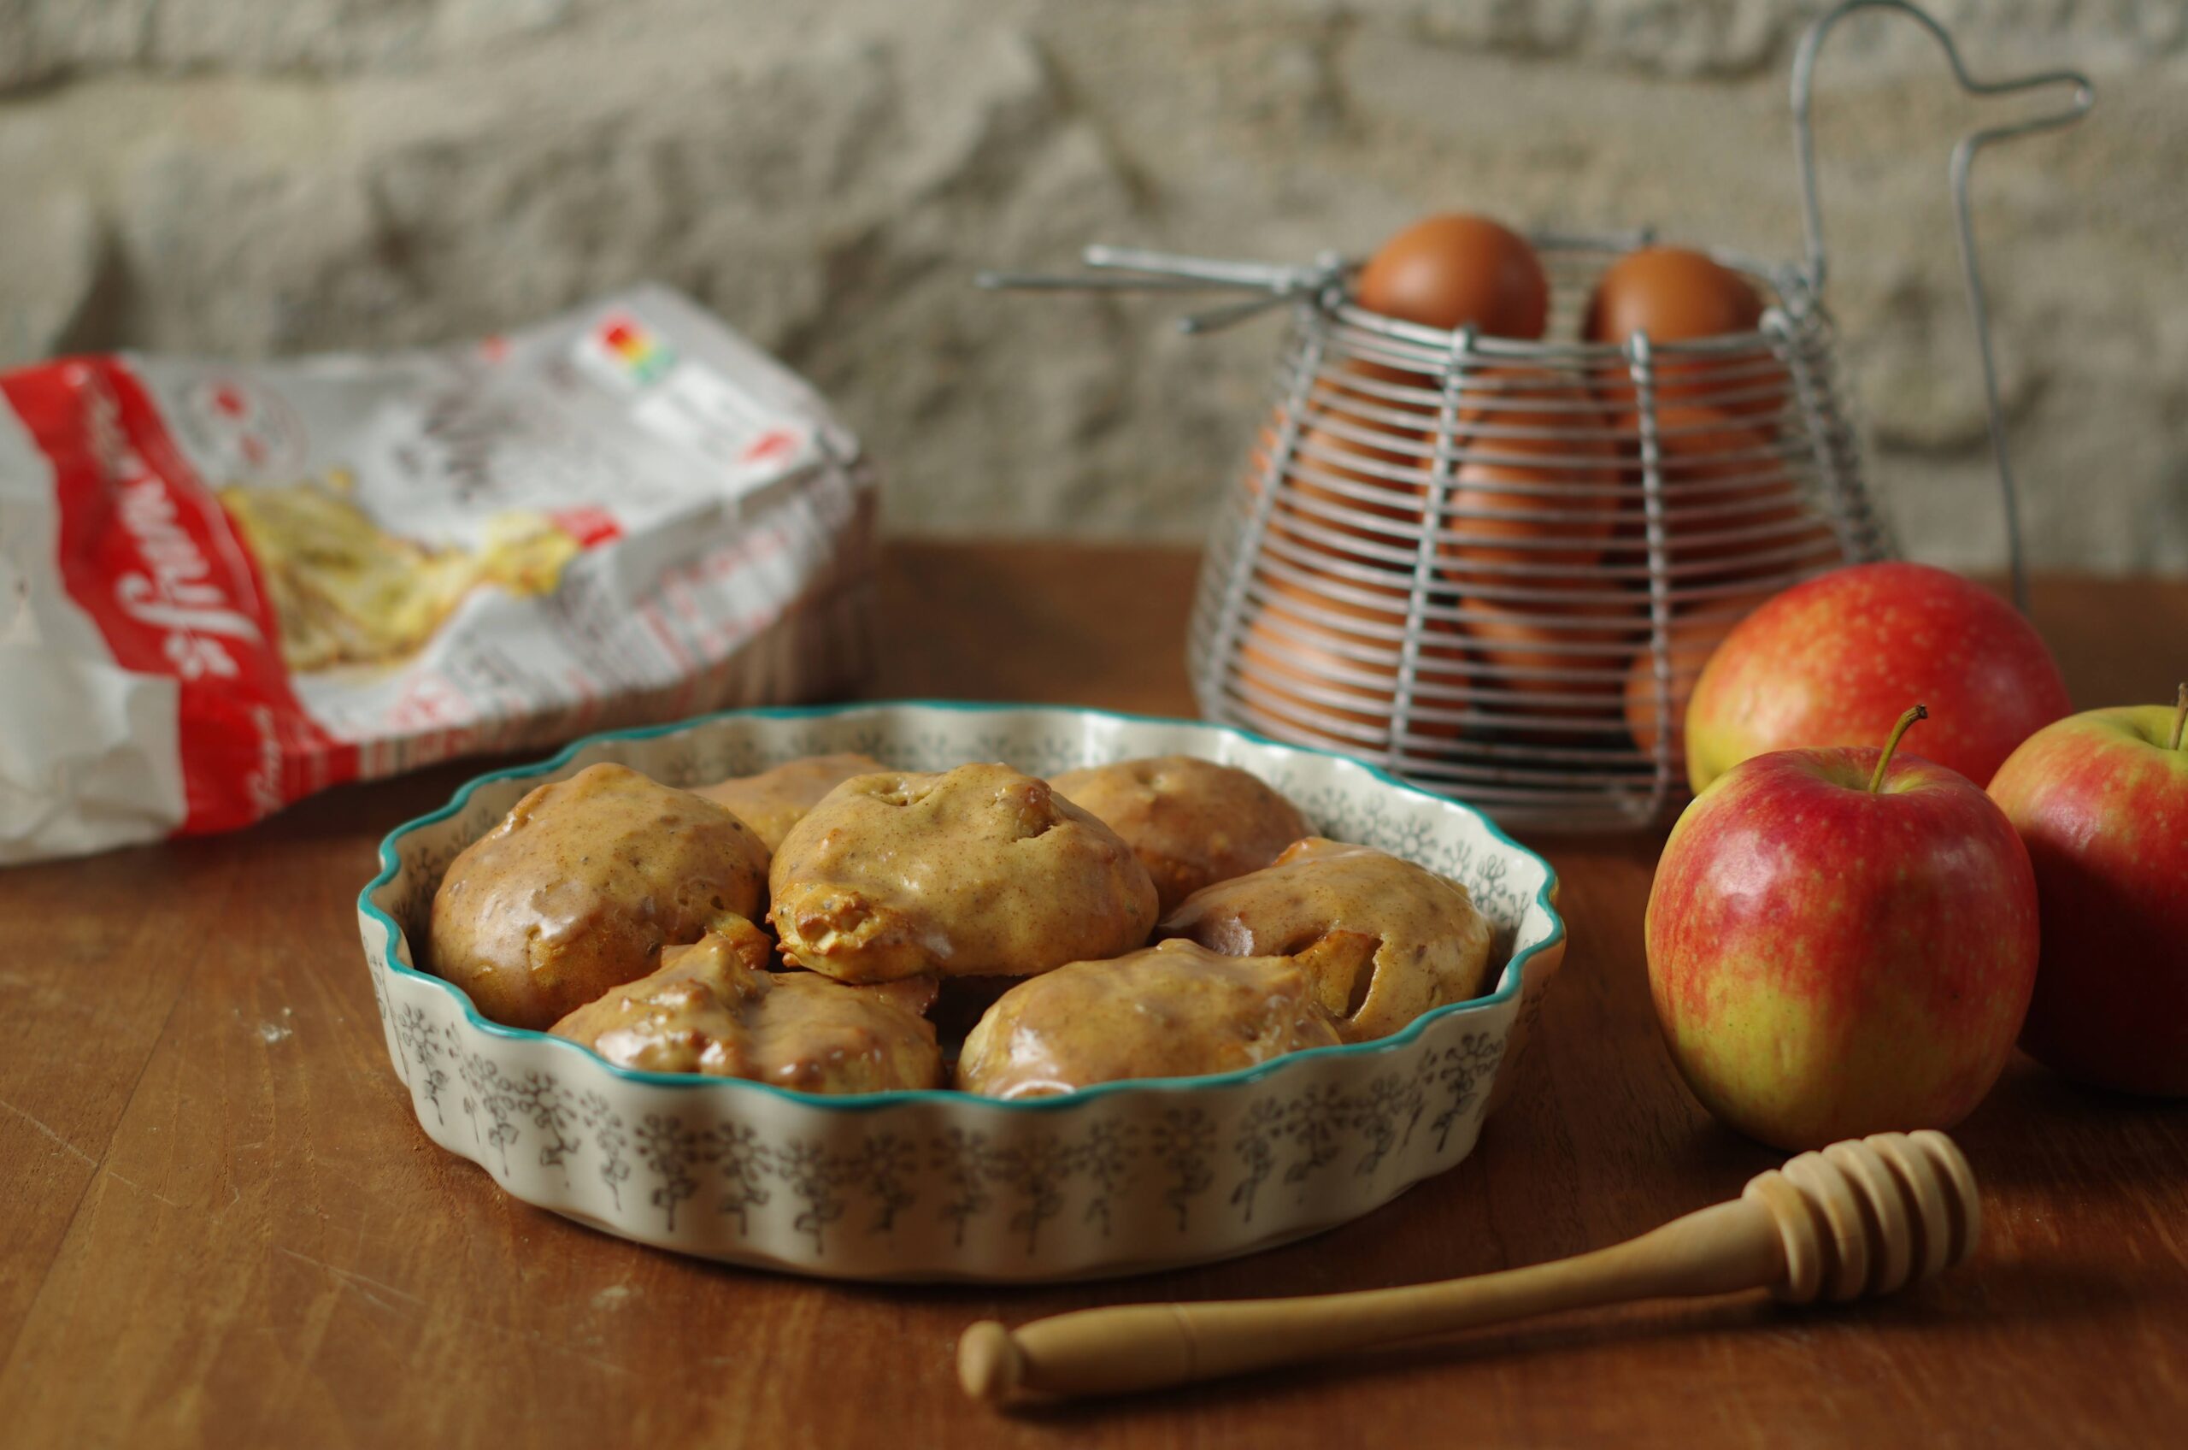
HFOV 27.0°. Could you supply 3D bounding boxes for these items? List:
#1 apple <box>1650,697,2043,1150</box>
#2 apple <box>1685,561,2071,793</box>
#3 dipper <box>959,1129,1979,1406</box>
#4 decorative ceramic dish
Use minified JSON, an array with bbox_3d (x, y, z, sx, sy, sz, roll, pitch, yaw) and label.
[{"bbox_3d":[0.141,0.039,0.854,0.074,0.081,0.074,1,18,0],"label":"apple"},{"bbox_3d":[0.168,0.003,0.978,0.083,0.075,0.083,1,18,0],"label":"apple"},{"bbox_3d":[0.066,0.091,0.773,0.184,0.028,0.028,-5,18,-16],"label":"dipper"},{"bbox_3d":[-0.026,0.047,0.891,0.235,0.038,0.235,1,18,0],"label":"decorative ceramic dish"}]

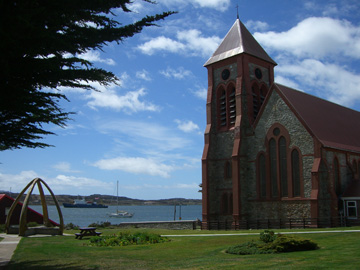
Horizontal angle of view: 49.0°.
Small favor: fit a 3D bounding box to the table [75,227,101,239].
[{"bbox_3d":[-6.912,7.398,29.661,1.550,0.760,1.680,6,-11,-30],"label":"table"}]

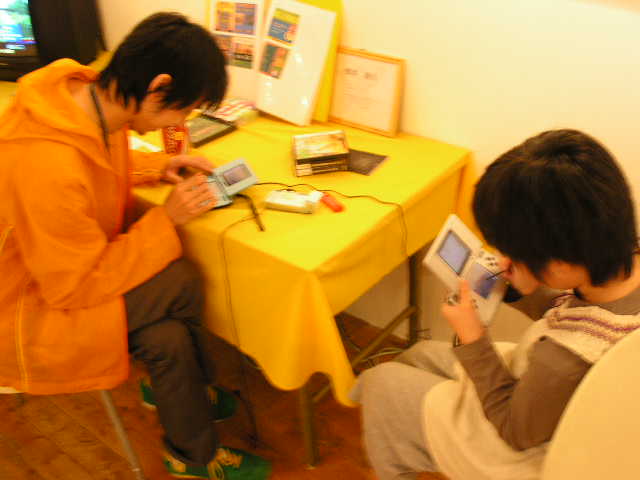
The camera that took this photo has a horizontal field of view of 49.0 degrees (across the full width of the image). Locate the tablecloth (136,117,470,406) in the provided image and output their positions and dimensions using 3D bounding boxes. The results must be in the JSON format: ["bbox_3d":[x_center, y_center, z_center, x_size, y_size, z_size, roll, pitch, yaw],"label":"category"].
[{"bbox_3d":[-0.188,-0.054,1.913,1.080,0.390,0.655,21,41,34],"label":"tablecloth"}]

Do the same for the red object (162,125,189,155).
[{"bbox_3d":[-0.372,-0.267,1.796,0.066,0.118,0.066,-11,33,-10],"label":"red object"}]

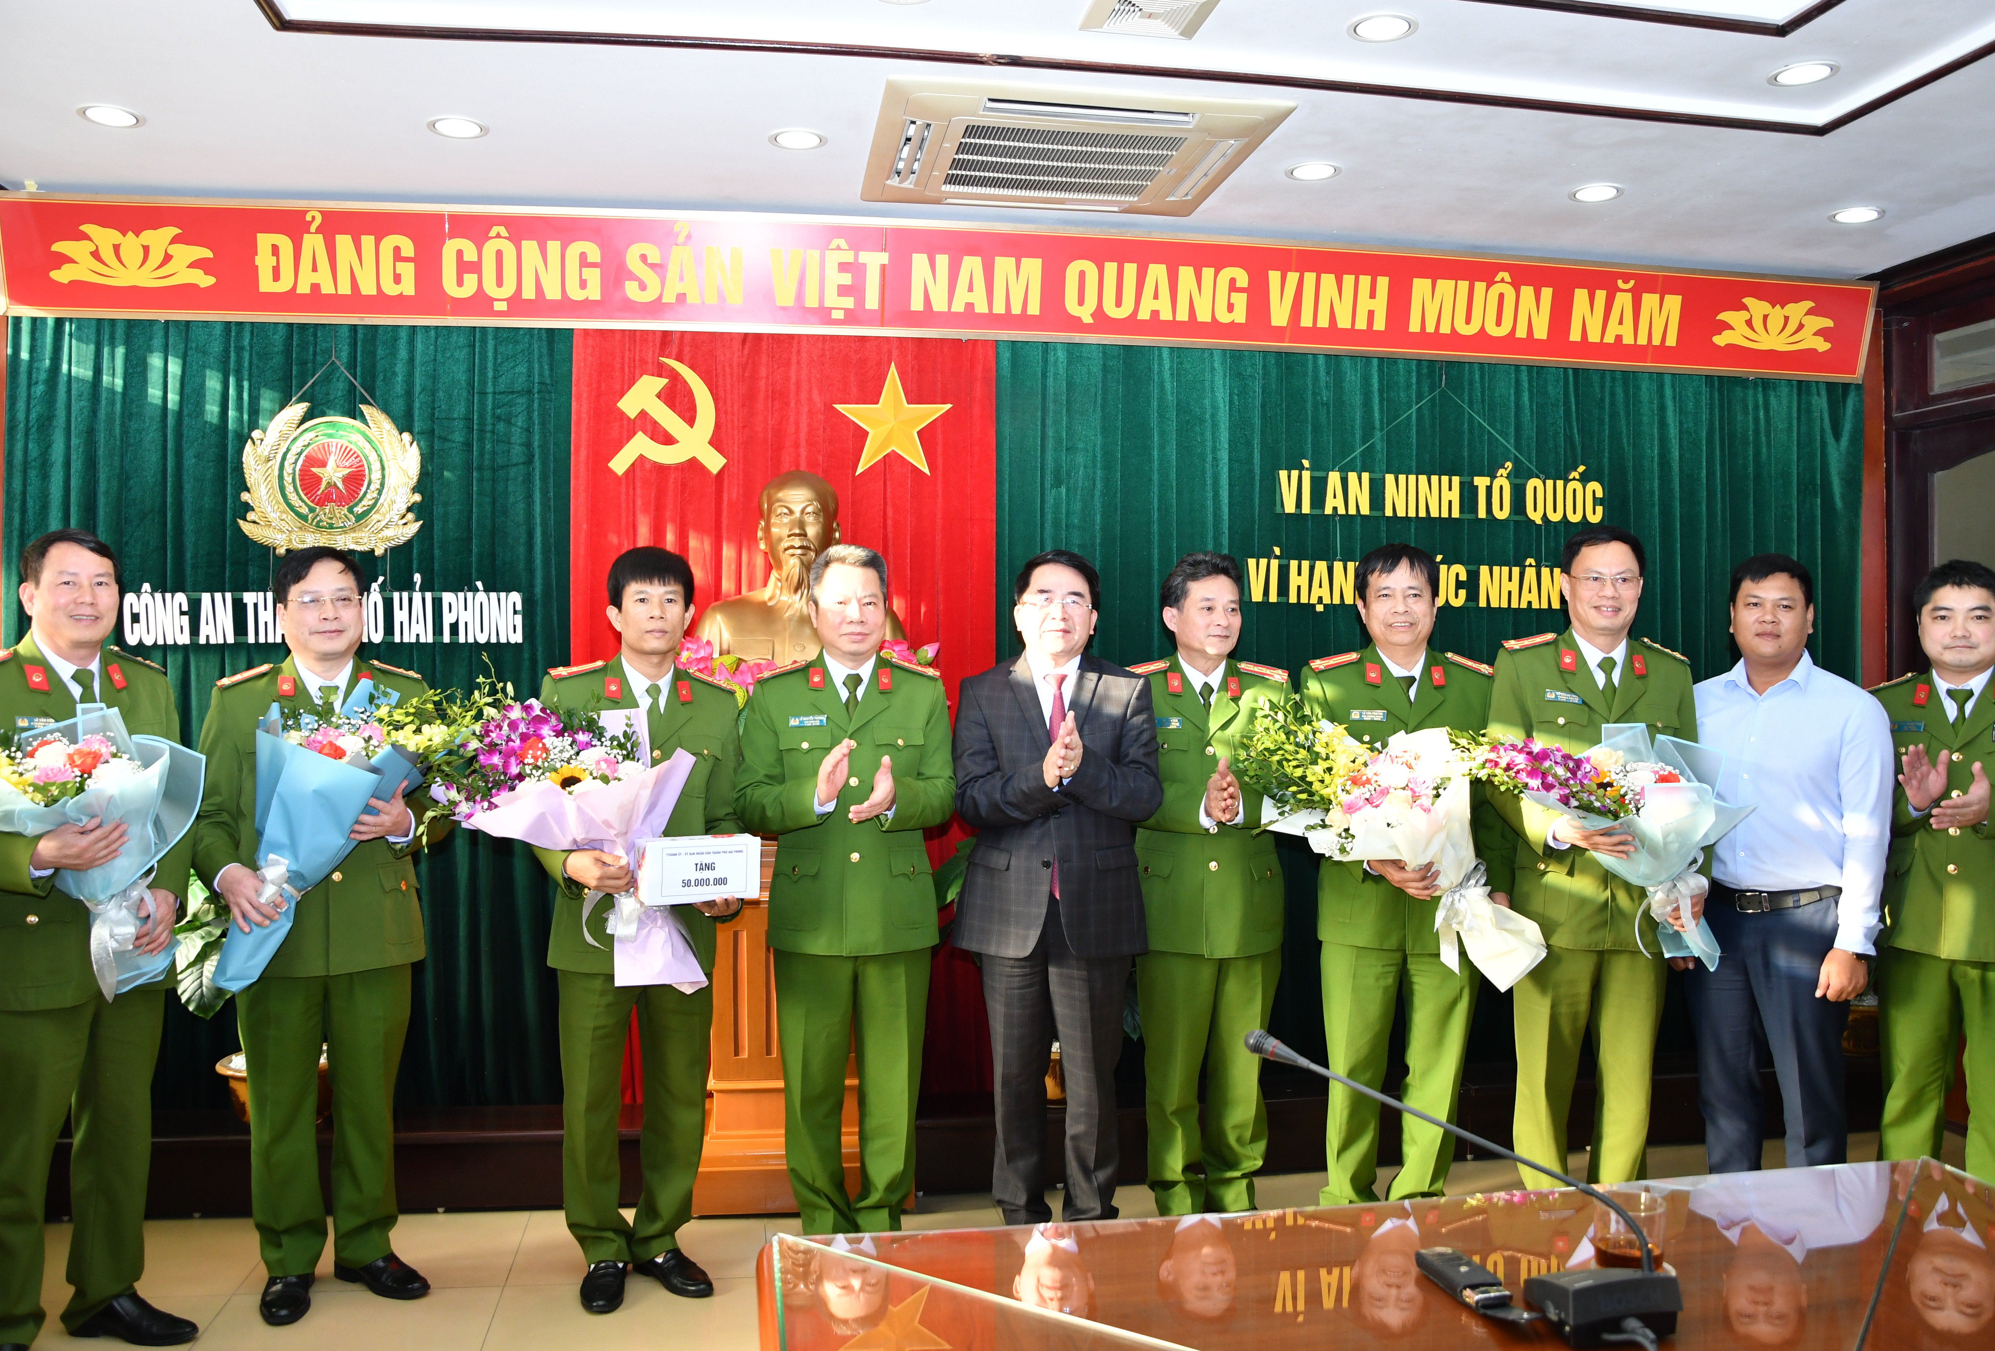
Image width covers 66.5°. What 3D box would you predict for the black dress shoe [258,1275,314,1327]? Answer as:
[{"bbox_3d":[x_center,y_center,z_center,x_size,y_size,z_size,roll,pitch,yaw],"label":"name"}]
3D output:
[{"bbox_3d":[-1.581,1.342,3.390,0.107,0.105,0.285,0,1,-16],"label":"black dress shoe"}]

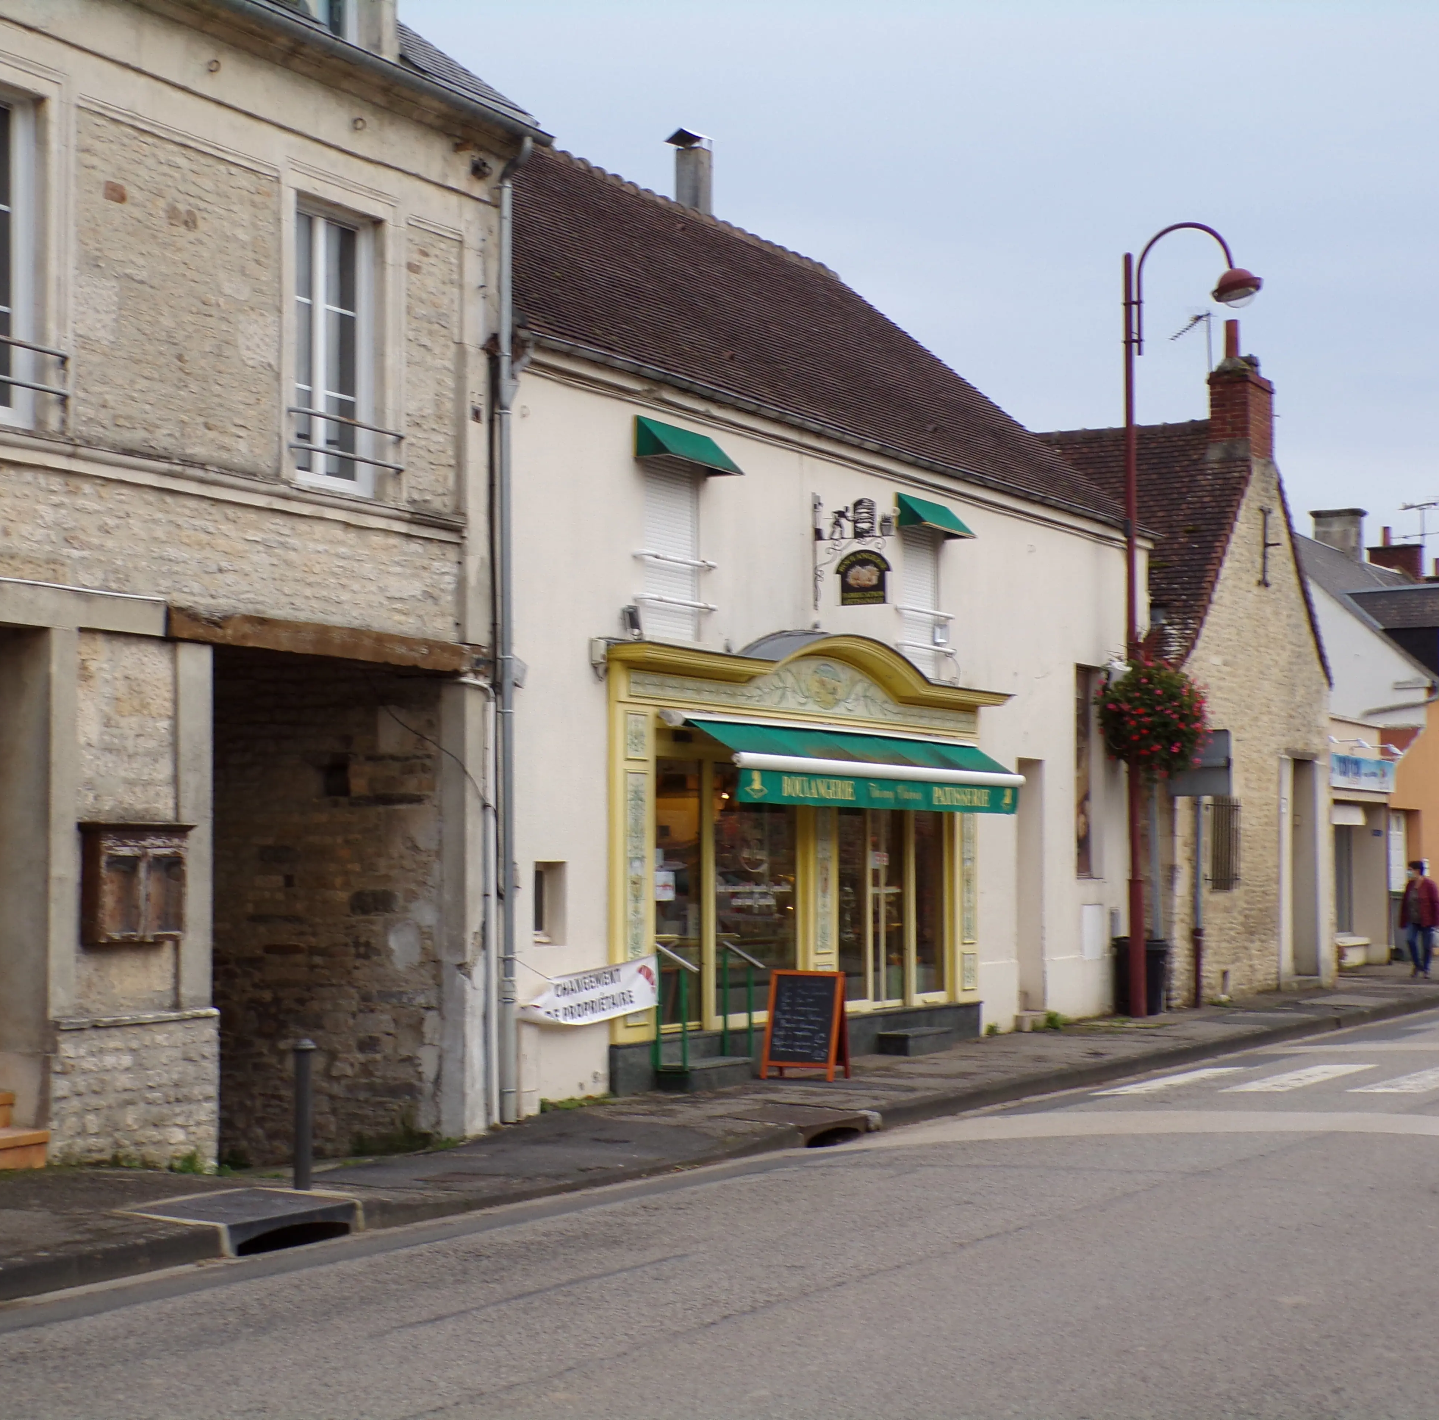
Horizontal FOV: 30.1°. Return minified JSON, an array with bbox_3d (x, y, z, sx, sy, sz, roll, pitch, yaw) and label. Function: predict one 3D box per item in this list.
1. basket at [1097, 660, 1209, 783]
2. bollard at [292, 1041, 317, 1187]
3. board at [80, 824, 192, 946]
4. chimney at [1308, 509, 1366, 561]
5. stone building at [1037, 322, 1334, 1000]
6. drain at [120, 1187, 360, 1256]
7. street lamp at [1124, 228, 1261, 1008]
[{"bbox_3d":[4.683,0.128,28.958,1.080,1.260,1.080,0,-3,0],"label":"basket"},{"bbox_3d":[-2.164,2.100,13.953,0.105,0.784,0.105,0,-3,0],"label":"bollard"},{"bbox_3d":[-3.249,0.972,14.967,0.160,0.680,0.780,-2,-4,29],"label":"board"},{"bbox_3d":[11.275,-3.183,48.872,0.950,1.050,0.800,-2,-4,29],"label":"chimney"},{"bbox_3d":[3.631,-0.605,35.175,7.000,8.561,6.478,-2,-4,29],"label":"stone building"},{"bbox_3d":[-2.384,2.525,13.196,0.853,0.165,1.082,-2,-4,29],"label":"drain"},{"bbox_3d":[5.080,-0.949,28.813,1.480,8.420,0.540,-2,-4,29],"label":"street lamp"}]

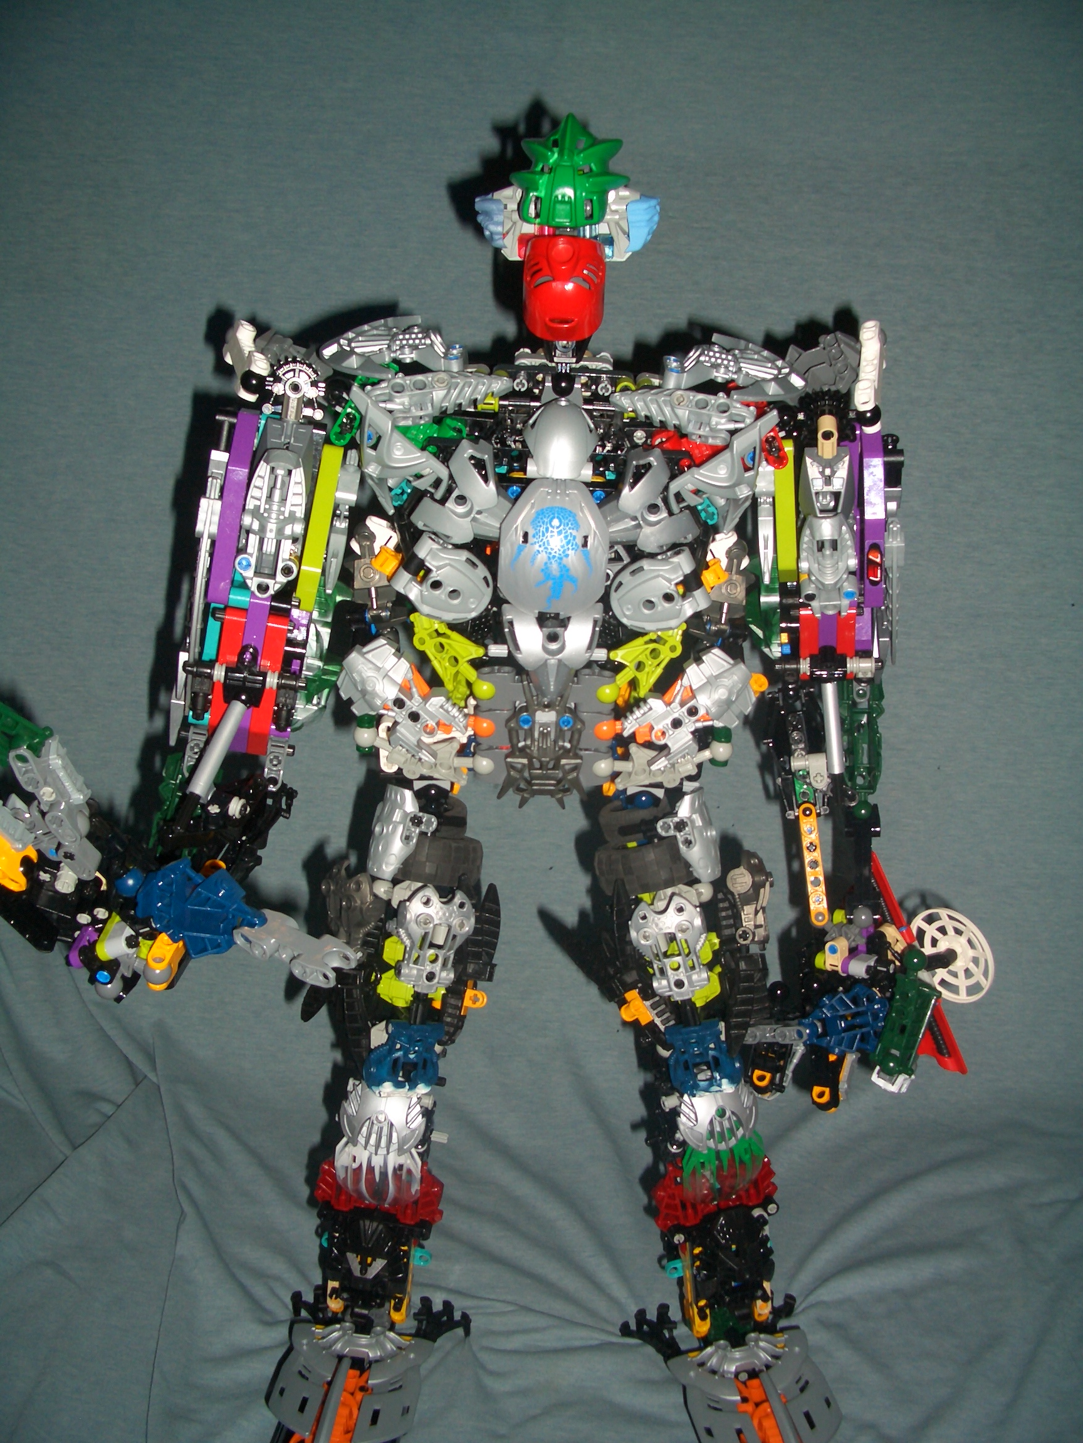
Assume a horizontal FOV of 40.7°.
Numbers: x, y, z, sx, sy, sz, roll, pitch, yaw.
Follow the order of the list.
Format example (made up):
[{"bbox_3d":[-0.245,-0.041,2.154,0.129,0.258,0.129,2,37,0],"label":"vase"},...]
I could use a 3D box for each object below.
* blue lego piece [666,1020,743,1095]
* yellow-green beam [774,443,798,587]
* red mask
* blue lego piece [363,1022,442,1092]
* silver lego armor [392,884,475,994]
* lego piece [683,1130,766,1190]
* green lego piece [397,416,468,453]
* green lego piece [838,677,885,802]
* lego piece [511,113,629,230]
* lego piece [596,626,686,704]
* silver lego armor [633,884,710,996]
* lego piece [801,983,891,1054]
[{"bbox_3d":[0.072,0.149,0.645,0.033,0.041,0.016,-9,21,4],"label":"blue lego piece"},{"bbox_3d":[0.100,-0.085,0.596,0.008,0.061,0.018,-2,28,10],"label":"yellow-green beam"},{"bbox_3d":[0.009,-0.168,0.565,0.032,0.041,0.023,0,15,0],"label":"red mask"},{"bbox_3d":[-0.058,0.138,0.603,0.032,0.030,0.022,8,9,-14],"label":"blue lego piece"},{"bbox_3d":[-0.046,0.092,0.620,0.033,0.045,0.016,9,-4,-3],"label":"silver lego armor"},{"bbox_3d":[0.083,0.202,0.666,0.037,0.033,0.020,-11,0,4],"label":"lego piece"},{"bbox_3d":[-0.043,-0.109,0.555,0.031,0.018,0.018,5,12,-4],"label":"green lego piece"},{"bbox_3d":[0.140,0.008,0.640,0.018,0.056,0.017,0,22,13],"label":"green lego piece"},{"bbox_3d":[0.010,-0.197,0.522,0.041,0.041,0.022,1,21,1],"label":"lego piece"},{"bbox_3d":[0.041,-0.023,0.588,0.045,0.022,0.015,-42,6,6],"label":"lego piece"},{"bbox_3d":[0.055,0.096,0.624,0.033,0.045,0.016,-13,-2,3],"label":"silver lego armor"},{"bbox_3d":[0.135,0.132,0.648,0.041,0.030,0.022,-9,-5,10],"label":"lego piece"}]

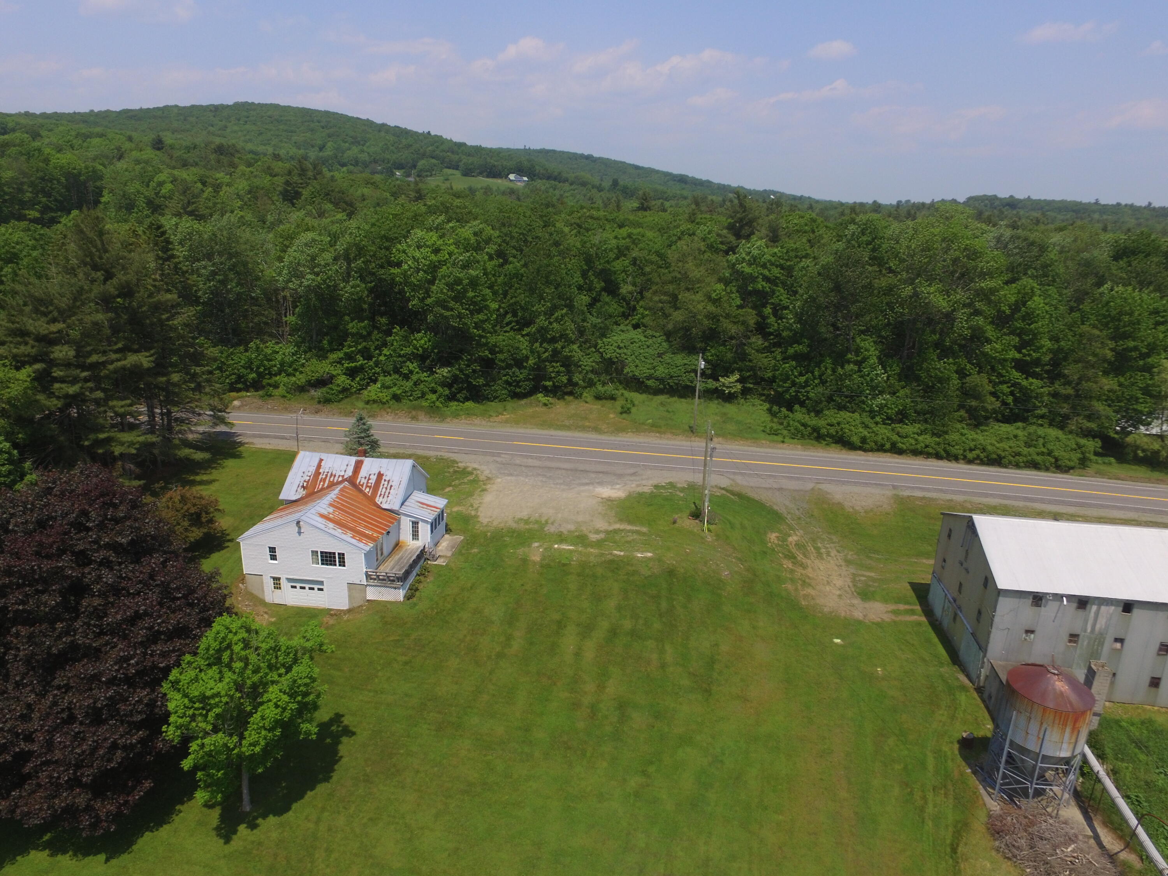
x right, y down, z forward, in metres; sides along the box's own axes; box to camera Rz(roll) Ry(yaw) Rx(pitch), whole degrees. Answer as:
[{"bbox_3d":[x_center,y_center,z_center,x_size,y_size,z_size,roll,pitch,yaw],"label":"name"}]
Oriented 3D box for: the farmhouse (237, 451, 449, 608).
[{"bbox_3d":[-17.675,6.228,51.905,12.530,7.780,13.340,3,18,7],"label":"farmhouse"}]

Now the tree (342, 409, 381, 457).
[{"bbox_3d":[-21.627,-0.278,64.733,3.720,4.960,3.720,1,18,0],"label":"tree"}]

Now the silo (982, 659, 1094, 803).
[{"bbox_3d":[22.521,14.627,33.504,3.650,7.000,3.650,1,18,0],"label":"silo"}]

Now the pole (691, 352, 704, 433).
[{"bbox_3d":[12.142,-4.655,71.463,0.600,8.650,0.450,1,18,0],"label":"pole"}]

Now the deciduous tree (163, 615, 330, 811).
[{"bbox_3d":[-15.663,13.271,31.545,7.100,9.700,7.100,1,18,0],"label":"deciduous tree"}]

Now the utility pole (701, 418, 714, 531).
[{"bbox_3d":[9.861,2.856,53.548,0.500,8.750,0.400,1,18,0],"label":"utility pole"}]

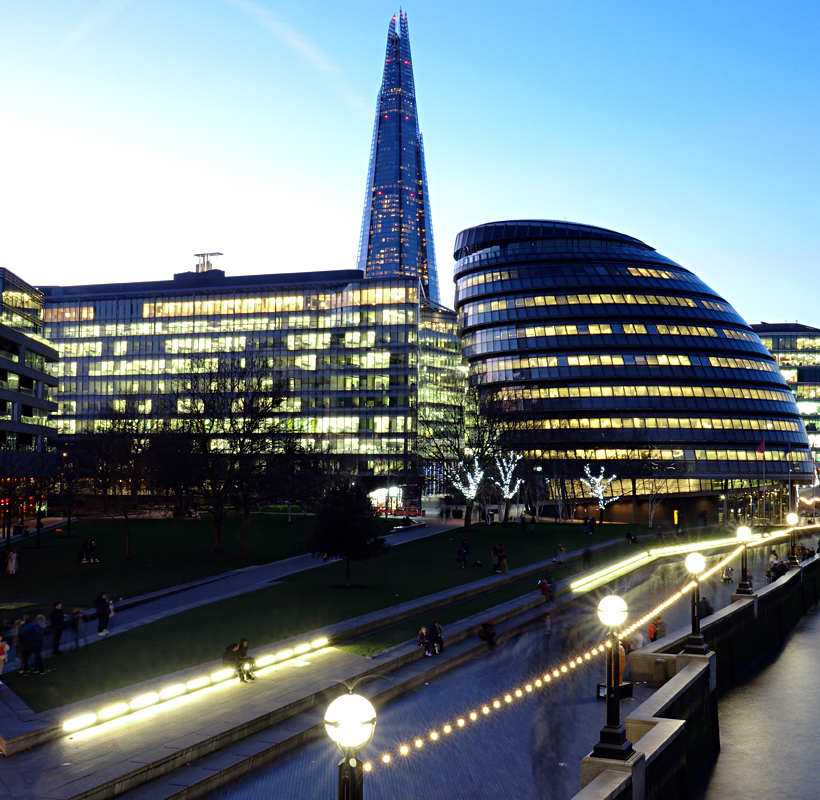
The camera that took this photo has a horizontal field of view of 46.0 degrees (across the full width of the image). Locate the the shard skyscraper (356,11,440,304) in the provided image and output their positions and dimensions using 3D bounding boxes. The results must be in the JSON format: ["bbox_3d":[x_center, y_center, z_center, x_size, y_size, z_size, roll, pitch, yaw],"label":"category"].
[{"bbox_3d":[-8.710,-109.042,635.033,68.000,306.000,66.000,1,-4,-2],"label":"the shard skyscraper"}]

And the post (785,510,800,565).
[{"bbox_3d":[28.926,10.383,73.011,0.920,3.750,0.920,-2,-4,30],"label":"post"}]

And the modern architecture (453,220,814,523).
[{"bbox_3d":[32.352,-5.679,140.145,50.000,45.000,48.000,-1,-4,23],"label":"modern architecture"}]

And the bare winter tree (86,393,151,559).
[{"bbox_3d":[-21.088,5.457,70.285,4.900,12.030,4.900,1,-4,0],"label":"bare winter tree"}]

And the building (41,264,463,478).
[{"bbox_3d":[-31.982,-2.097,211.525,87.000,45.000,42.000,-1,-4,21],"label":"building"}]

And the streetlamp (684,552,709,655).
[{"bbox_3d":[11.289,7.914,38.087,0.900,3.780,0.900,-2,-4,30],"label":"streetlamp"}]

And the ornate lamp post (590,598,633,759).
[{"bbox_3d":[5.023,6.773,23.927,0.950,3.880,0.950,-2,-4,30],"label":"ornate lamp post"}]

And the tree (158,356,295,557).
[{"bbox_3d":[-13.963,4.222,74.374,10.500,15.210,9.500,1,-4,0],"label":"tree"}]

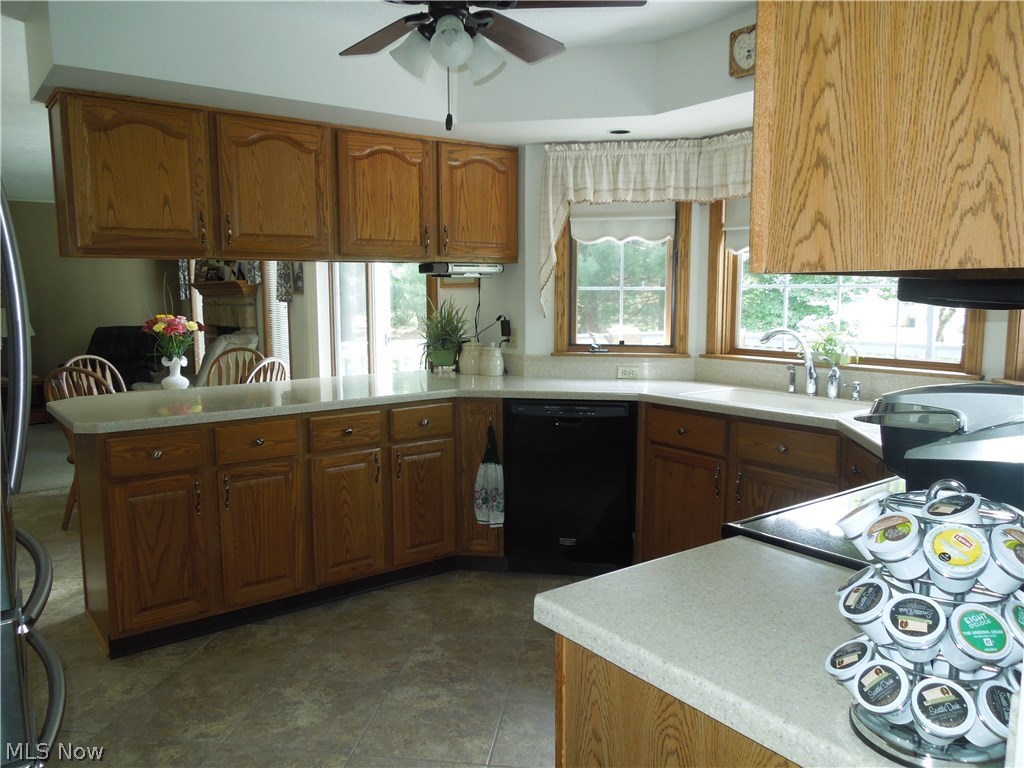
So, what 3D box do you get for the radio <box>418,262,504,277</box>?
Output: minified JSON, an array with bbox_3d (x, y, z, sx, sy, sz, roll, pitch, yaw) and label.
[{"bbox_3d":[-0.268,-0.608,3.997,0.350,0.064,0.300,-5,8,-36],"label":"radio"}]

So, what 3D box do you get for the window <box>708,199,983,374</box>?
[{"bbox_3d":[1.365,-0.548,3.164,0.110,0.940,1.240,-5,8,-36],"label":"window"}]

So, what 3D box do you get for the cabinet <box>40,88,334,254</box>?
[{"bbox_3d":[-1.345,-0.838,3.201,1.065,0.605,0.350,-5,8,-36],"label":"cabinet"}]

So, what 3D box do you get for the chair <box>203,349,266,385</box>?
[{"bbox_3d":[-2.056,0.251,5.280,0.500,0.965,0.560,1,7,10],"label":"chair"}]

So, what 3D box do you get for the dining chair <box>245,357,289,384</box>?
[{"bbox_3d":[-1.765,0.311,4.752,0.560,0.965,0.500,1,7,15],"label":"dining chair"}]

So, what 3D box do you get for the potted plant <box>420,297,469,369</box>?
[{"bbox_3d":[-0.378,-0.282,4.139,0.265,0.405,0.250,-1,7,-5],"label":"potted plant"}]

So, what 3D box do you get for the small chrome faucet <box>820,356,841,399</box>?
[{"bbox_3d":[1.295,-0.026,3.027,0.120,0.170,0.045,-5,8,-36],"label":"small chrome faucet"}]

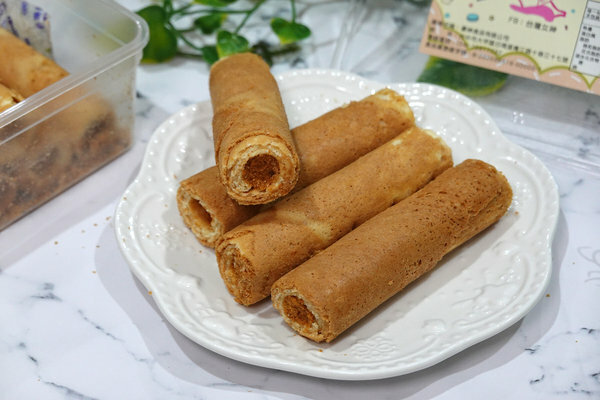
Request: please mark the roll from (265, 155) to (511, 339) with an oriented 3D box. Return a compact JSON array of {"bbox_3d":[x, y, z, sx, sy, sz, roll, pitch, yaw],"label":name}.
[{"bbox_3d":[0.041,0.020,0.555,0.111,0.032,0.032,-32,53,-30],"label":"roll"}]

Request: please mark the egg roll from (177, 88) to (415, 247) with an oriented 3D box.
[{"bbox_3d":[0.001,-0.016,0.591,0.112,0.032,0.032,-28,51,-27],"label":"egg roll"}]

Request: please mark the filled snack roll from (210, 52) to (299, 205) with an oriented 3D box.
[{"bbox_3d":[-0.021,-0.033,0.564,0.031,0.031,0.106,-3,25,-5],"label":"filled snack roll"}]

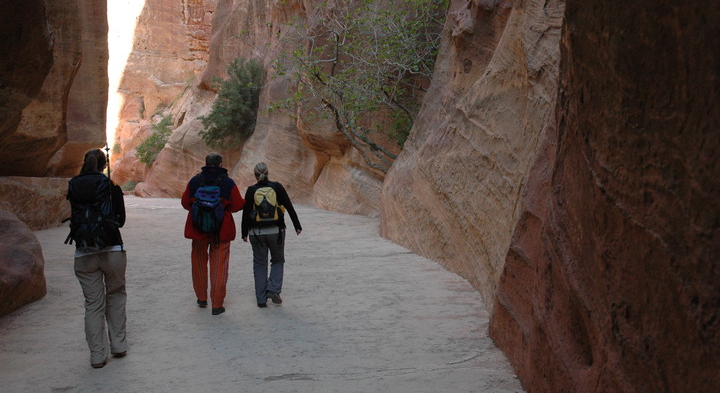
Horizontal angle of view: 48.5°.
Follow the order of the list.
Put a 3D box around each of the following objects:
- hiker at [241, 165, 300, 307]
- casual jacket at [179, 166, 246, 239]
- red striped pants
[{"bbox_3d":[-1.013,0.438,9.150,0.700,1.640,0.520,0,2,-7],"label":"hiker"},{"bbox_3d":[-1.633,0.077,8.850,0.700,0.840,0.420,0,2,-6],"label":"casual jacket"},{"bbox_3d":[-1.653,0.821,8.870,0.430,0.880,0.480,0,2,-7],"label":"red striped pants"}]

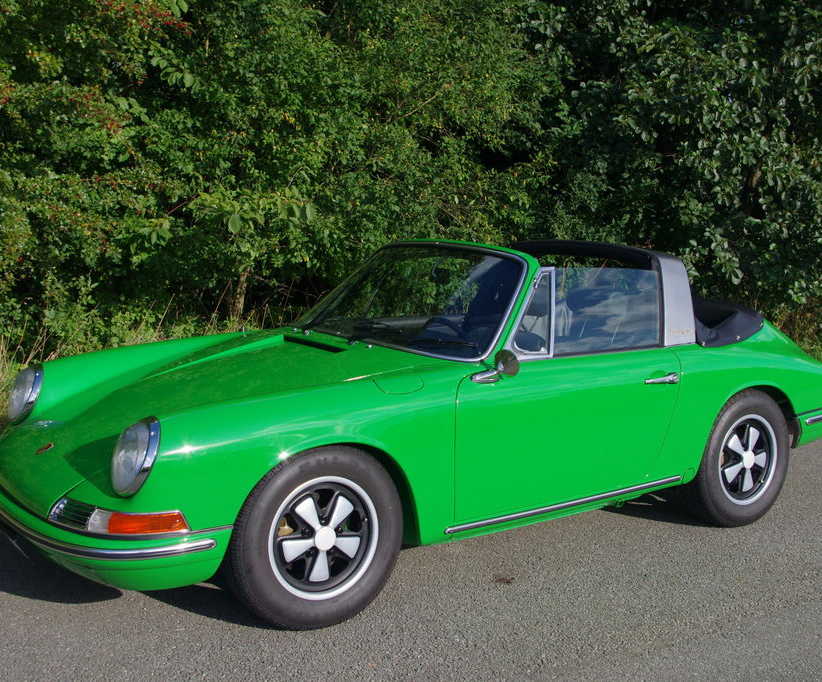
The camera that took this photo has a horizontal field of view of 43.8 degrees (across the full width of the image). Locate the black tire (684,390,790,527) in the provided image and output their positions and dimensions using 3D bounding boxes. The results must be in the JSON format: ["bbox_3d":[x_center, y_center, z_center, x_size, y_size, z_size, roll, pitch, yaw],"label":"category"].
[{"bbox_3d":[1.480,0.528,4.686,0.640,0.640,0.190,-3,8,-35],"label":"black tire"}]

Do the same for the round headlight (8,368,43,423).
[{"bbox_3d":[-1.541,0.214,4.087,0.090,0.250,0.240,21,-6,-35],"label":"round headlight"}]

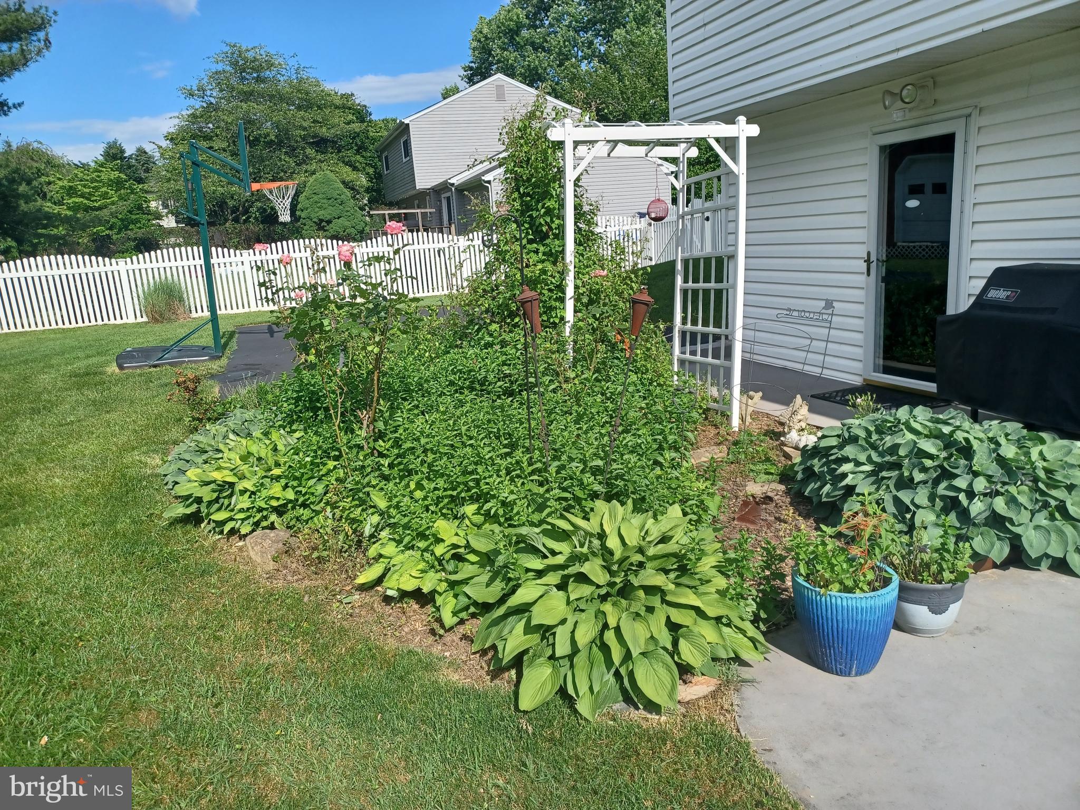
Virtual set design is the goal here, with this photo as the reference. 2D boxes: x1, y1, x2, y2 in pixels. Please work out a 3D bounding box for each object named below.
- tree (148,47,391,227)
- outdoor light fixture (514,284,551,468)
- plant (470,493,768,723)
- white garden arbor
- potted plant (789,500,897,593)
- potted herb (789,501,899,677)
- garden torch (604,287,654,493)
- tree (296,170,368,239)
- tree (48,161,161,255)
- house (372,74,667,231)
[{"bbox_3d":[-9.120,-8.741,27.818,7.600,7.690,7.600,-4,12,0],"label":"tree"},{"bbox_3d":[0.001,-0.008,4.257,0.130,1.270,0.130,-7,12,1],"label":"outdoor light fixture"},{"bbox_3d":[0.259,0.649,2.934,1.060,0.510,0.950,-4,12,0],"label":"plant"},{"bbox_3d":[0.689,-0.921,5.933,1.550,2.230,1.030,-6,10,-16],"label":"white garden arbor"},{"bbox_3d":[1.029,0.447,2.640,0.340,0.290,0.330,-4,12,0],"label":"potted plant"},{"bbox_3d":[1.041,0.599,2.670,0.350,0.590,0.350,-4,12,0],"label":"potted herb"},{"bbox_3d":[0.422,0.012,4.132,0.130,1.260,0.130,10,12,-3],"label":"garden torch"},{"bbox_3d":[-5.762,-5.157,22.316,2.100,2.970,2.100,-4,12,0],"label":"tree"},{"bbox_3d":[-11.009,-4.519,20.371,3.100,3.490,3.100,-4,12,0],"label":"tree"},{"bbox_3d":[-1.715,-10.274,33.537,8.400,7.300,15.600,-8,13,-18],"label":"house"}]

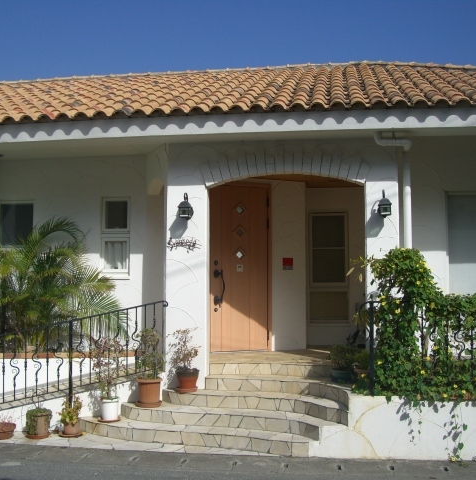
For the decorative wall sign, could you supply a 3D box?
[{"bbox_3d":[-0.631,0.051,8.160,0.400,0.180,0.040,-1,-5,8],"label":"decorative wall sign"}]

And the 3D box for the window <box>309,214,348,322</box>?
[{"bbox_3d":[1.430,0.431,11.105,0.650,1.760,0.100,-1,-5,8],"label":"window"}]

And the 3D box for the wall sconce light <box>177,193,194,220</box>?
[{"bbox_3d":[-0.607,-0.396,8.098,0.180,0.320,0.250,-1,-5,8],"label":"wall sconce light"}]

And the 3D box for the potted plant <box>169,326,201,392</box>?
[{"bbox_3d":[-0.587,1.326,7.714,0.330,0.680,0.310,-1,-5,8],"label":"potted plant"}]

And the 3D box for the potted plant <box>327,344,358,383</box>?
[{"bbox_3d":[1.301,1.538,8.750,0.390,0.470,0.370,-1,-4,7],"label":"potted plant"}]

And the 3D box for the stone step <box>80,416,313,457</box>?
[{"bbox_3d":[-0.440,1.865,6.683,2.400,0.140,0.580,-2,-5,19],"label":"stone step"}]

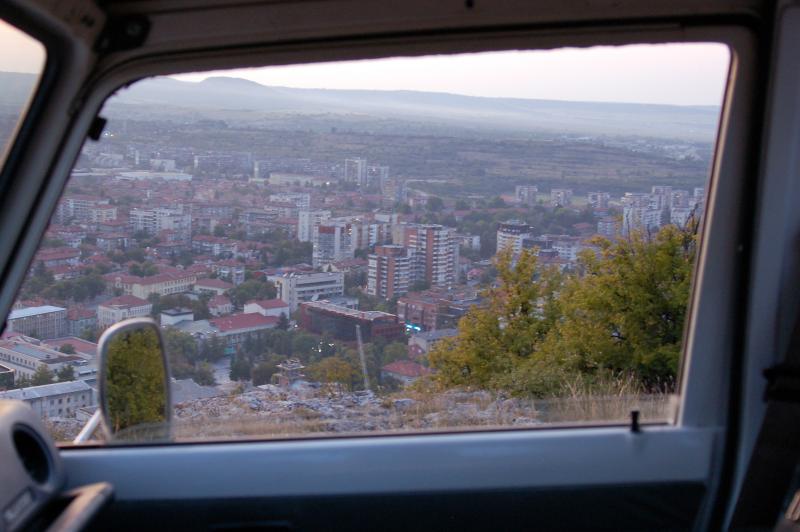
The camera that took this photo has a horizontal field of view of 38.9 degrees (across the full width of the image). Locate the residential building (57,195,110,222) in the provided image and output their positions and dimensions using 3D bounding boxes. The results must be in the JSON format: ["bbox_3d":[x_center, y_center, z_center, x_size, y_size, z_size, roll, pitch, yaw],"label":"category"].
[{"bbox_3d":[-256.550,-44.850,915.000,40.000,22.000,14.000,-1,9,-22],"label":"residential building"}]

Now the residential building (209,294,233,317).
[{"bbox_3d":[-90.920,20.200,572.000,9.500,9.000,7.800,-6,12,-44],"label":"residential building"}]

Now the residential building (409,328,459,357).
[{"bbox_3d":[15.990,35.060,523.490,10.850,9.630,25.050,9,10,39],"label":"residential building"}]

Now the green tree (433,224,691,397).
[{"bbox_3d":[2.103,0.562,14.300,3.400,2.150,2.600,2,8,0],"label":"green tree"}]

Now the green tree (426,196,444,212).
[{"bbox_3d":[34.798,-60.283,1110.000,17.000,15.500,15.000,2,8,0],"label":"green tree"}]

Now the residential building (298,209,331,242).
[{"bbox_3d":[-65.454,-30.802,872.000,11.000,25.000,21.000,10,12,43],"label":"residential building"}]

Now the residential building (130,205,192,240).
[{"bbox_3d":[-175.231,-31.740,832.000,44.000,25.000,13.500,4,9,11],"label":"residential building"}]

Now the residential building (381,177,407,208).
[{"bbox_3d":[-6.280,-76.390,1185.000,18.000,34.500,18.000,-6,12,-44],"label":"residential building"}]

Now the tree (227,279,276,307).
[{"bbox_3d":[-81.020,15.650,622.000,24.000,14.000,18.000,2,8,0],"label":"tree"}]

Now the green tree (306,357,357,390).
[{"bbox_3d":[-21.760,34.970,365.000,16.000,11.500,15.000,2,8,0],"label":"green tree"}]

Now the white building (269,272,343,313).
[{"bbox_3d":[-49.170,13.940,624.610,10.270,18.800,41.800,9,10,41],"label":"white building"}]

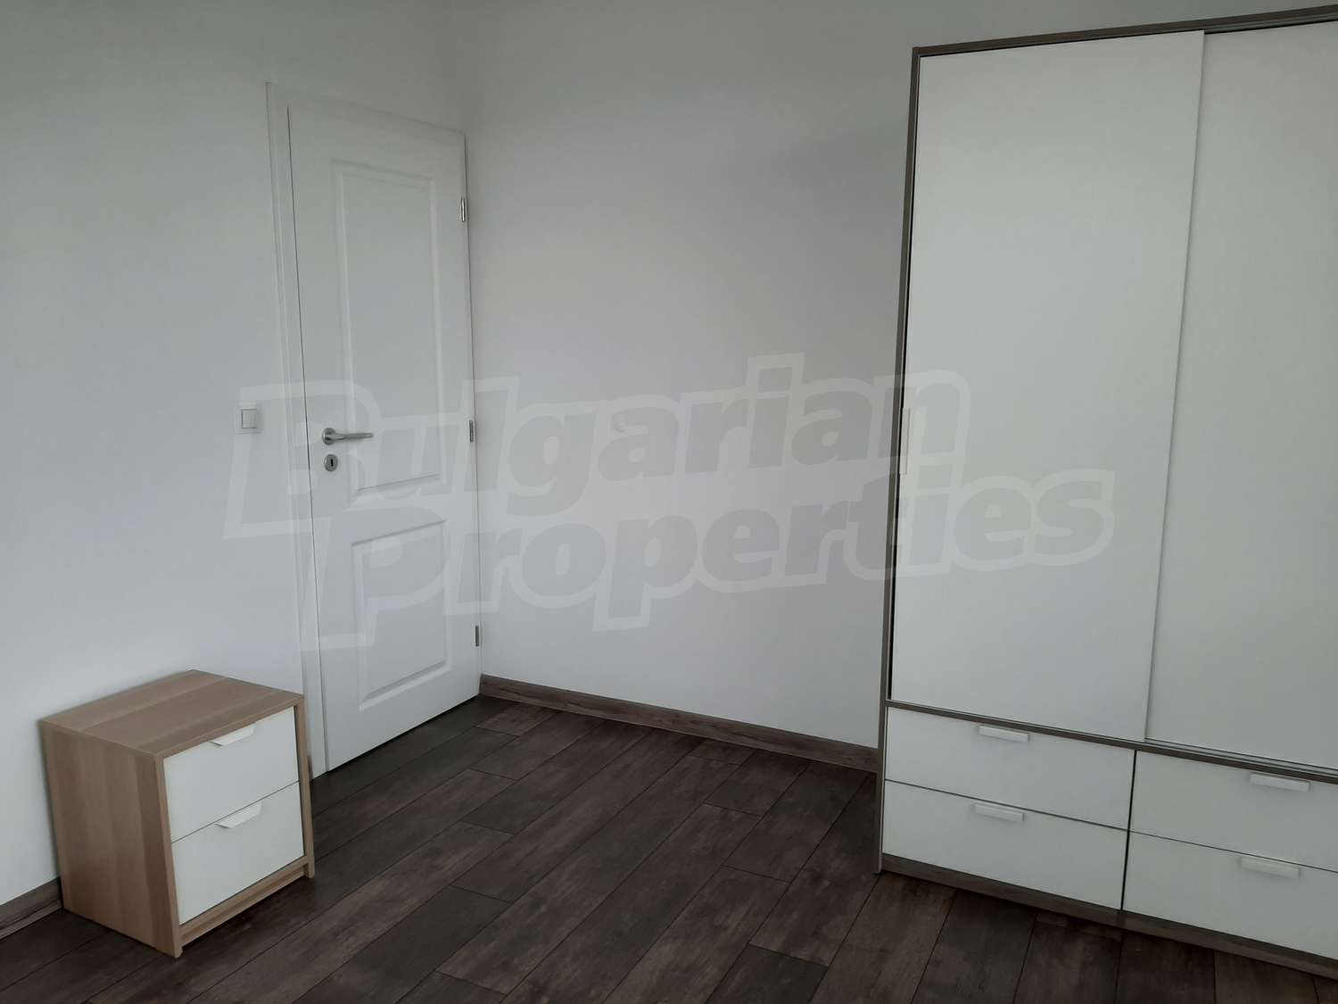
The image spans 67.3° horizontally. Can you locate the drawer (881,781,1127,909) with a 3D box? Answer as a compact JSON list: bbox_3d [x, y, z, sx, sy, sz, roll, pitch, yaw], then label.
[{"bbox_3d":[0.917,0.805,2.688,0.569,0.200,0.480,5,11,26],"label":"drawer"}]

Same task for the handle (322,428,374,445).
[{"bbox_3d":[-1.000,-0.208,3.138,0.055,0.053,0.161,5,11,26],"label":"handle"}]

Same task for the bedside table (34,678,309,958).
[{"bbox_3d":[-1.200,0.741,2.492,0.417,0.485,0.404,5,11,27],"label":"bedside table"}]

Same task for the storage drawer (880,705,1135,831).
[{"bbox_3d":[0.917,0.607,2.653,0.569,0.196,0.480,5,11,26],"label":"storage drawer"}]

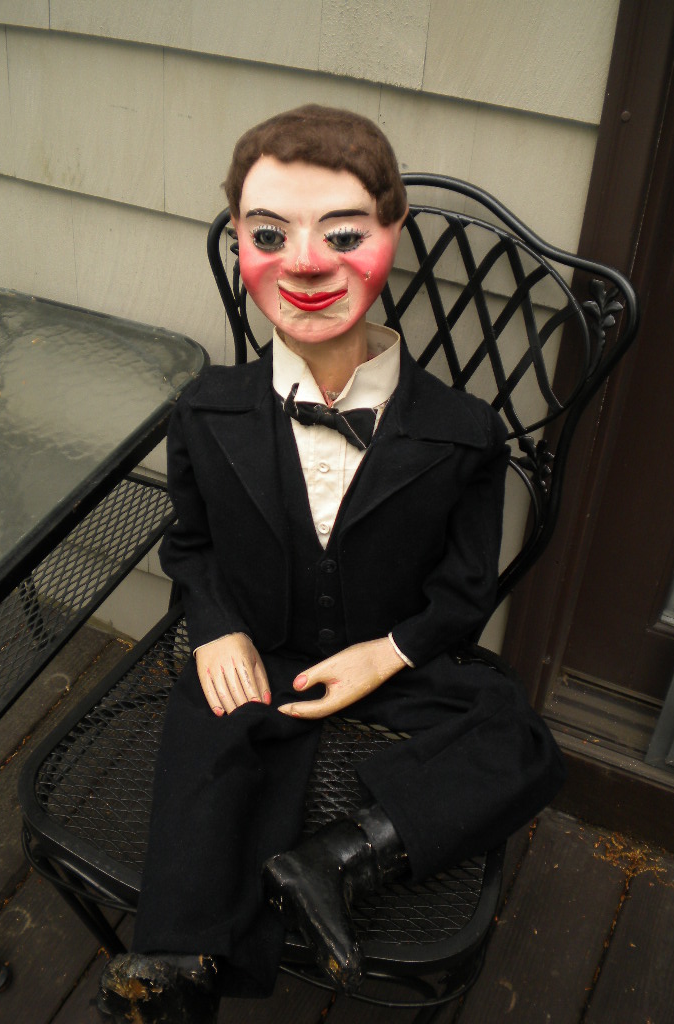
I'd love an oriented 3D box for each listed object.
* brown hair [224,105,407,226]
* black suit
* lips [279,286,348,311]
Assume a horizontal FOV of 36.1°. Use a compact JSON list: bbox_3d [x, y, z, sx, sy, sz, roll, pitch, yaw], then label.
[{"bbox_3d":[-0.020,-0.331,1.010,0.178,0.140,0.190,7,26,6],"label":"brown hair"},{"bbox_3d":[0.028,0.111,0.994,0.415,0.470,0.530,9,27,10],"label":"black suit"},{"bbox_3d":[-0.022,-0.196,0.950,0.062,0.022,0.019,7,26,6],"label":"lips"}]

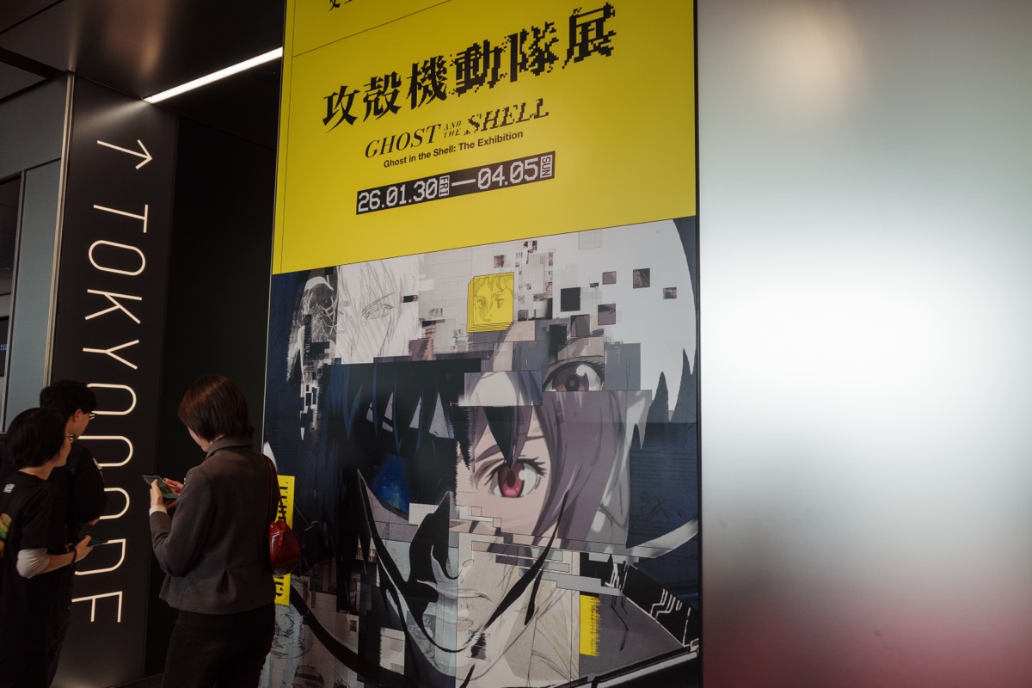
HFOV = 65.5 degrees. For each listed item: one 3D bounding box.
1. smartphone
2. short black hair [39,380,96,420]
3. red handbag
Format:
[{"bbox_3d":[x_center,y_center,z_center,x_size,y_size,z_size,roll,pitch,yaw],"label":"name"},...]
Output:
[{"bbox_3d":[-1.194,0.482,2.700,0.150,0.010,0.074,32,5,31],"label":"smartphone"},{"bbox_3d":[-1.896,0.248,3.400,0.190,0.190,0.230,-2,-7,22],"label":"short black hair"},{"bbox_3d":[-0.770,0.562,2.610,0.110,0.360,0.210,5,-7,-34],"label":"red handbag"}]

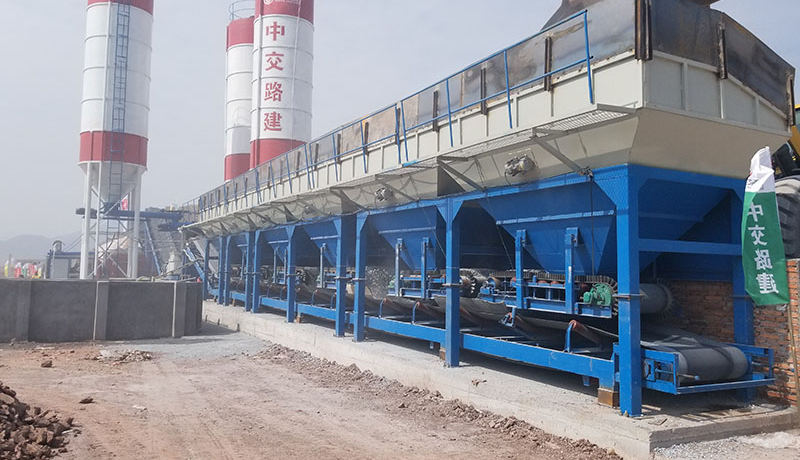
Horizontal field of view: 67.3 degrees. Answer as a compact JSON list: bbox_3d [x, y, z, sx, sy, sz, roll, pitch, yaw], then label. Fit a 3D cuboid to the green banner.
[{"bbox_3d":[3.771,-0.046,6.200,0.400,1.600,0.120,-5,-4,27],"label":"green banner"}]

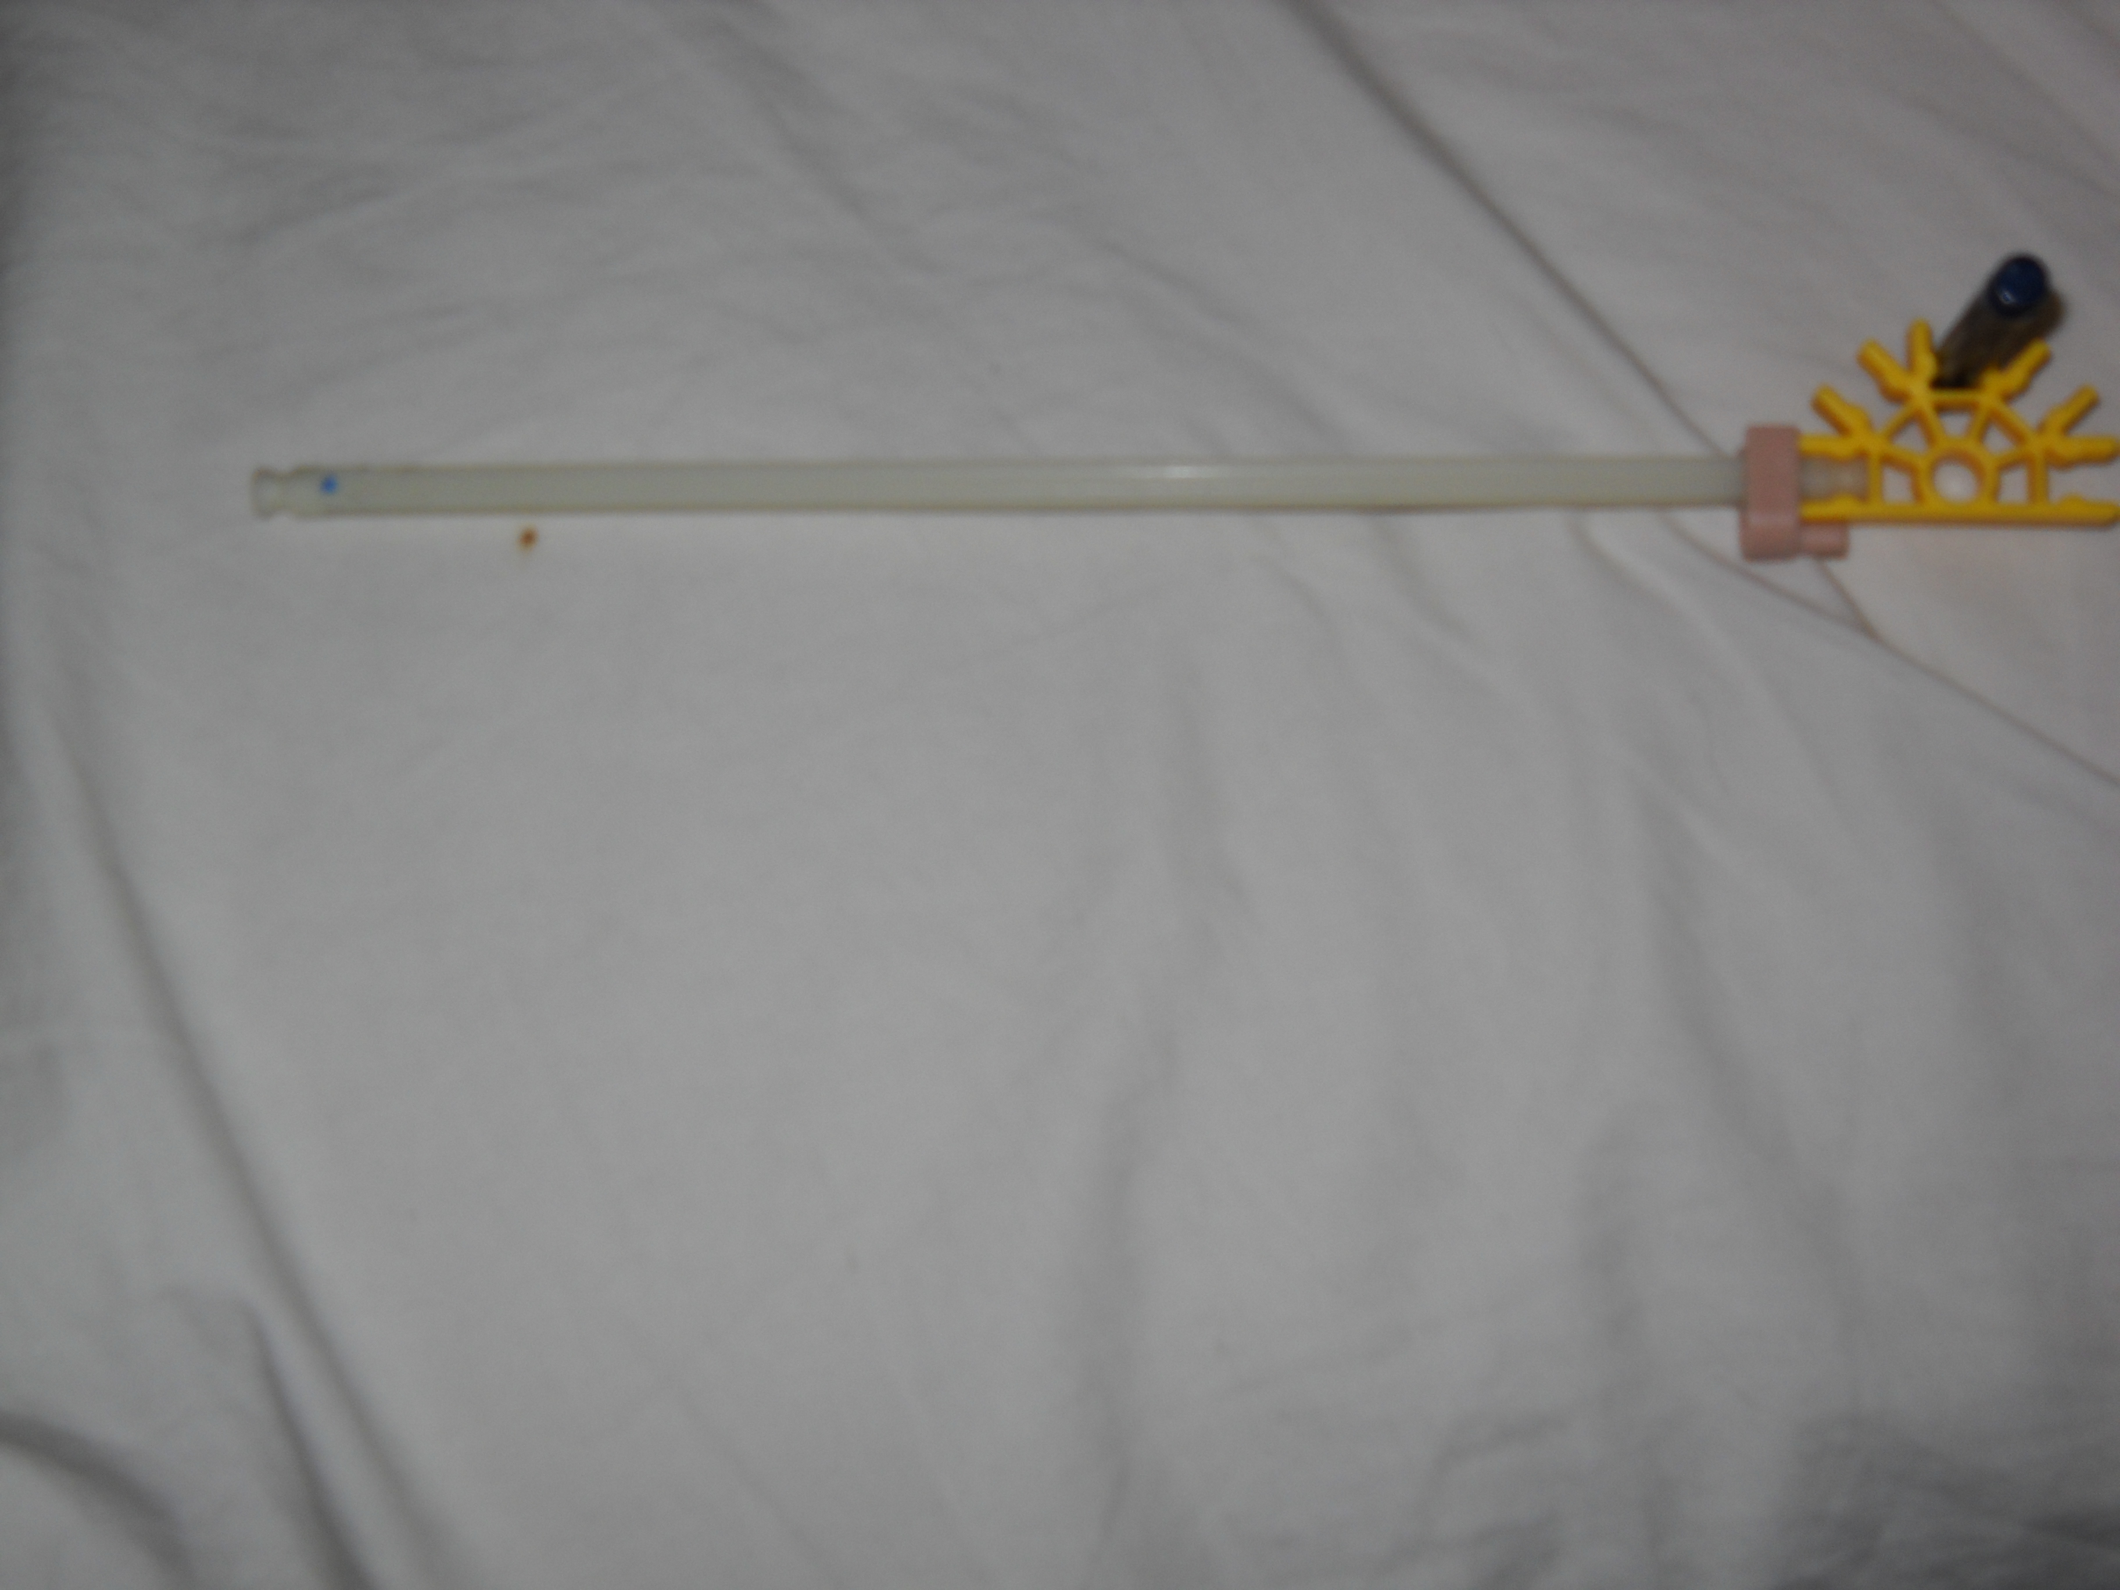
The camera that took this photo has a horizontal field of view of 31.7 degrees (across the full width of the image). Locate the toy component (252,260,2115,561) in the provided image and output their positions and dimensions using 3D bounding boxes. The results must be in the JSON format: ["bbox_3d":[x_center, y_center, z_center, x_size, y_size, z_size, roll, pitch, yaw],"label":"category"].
[{"bbox_3d":[0.011,-0.042,0.414,0.220,0.056,0.028,0,88,5],"label":"toy component"}]

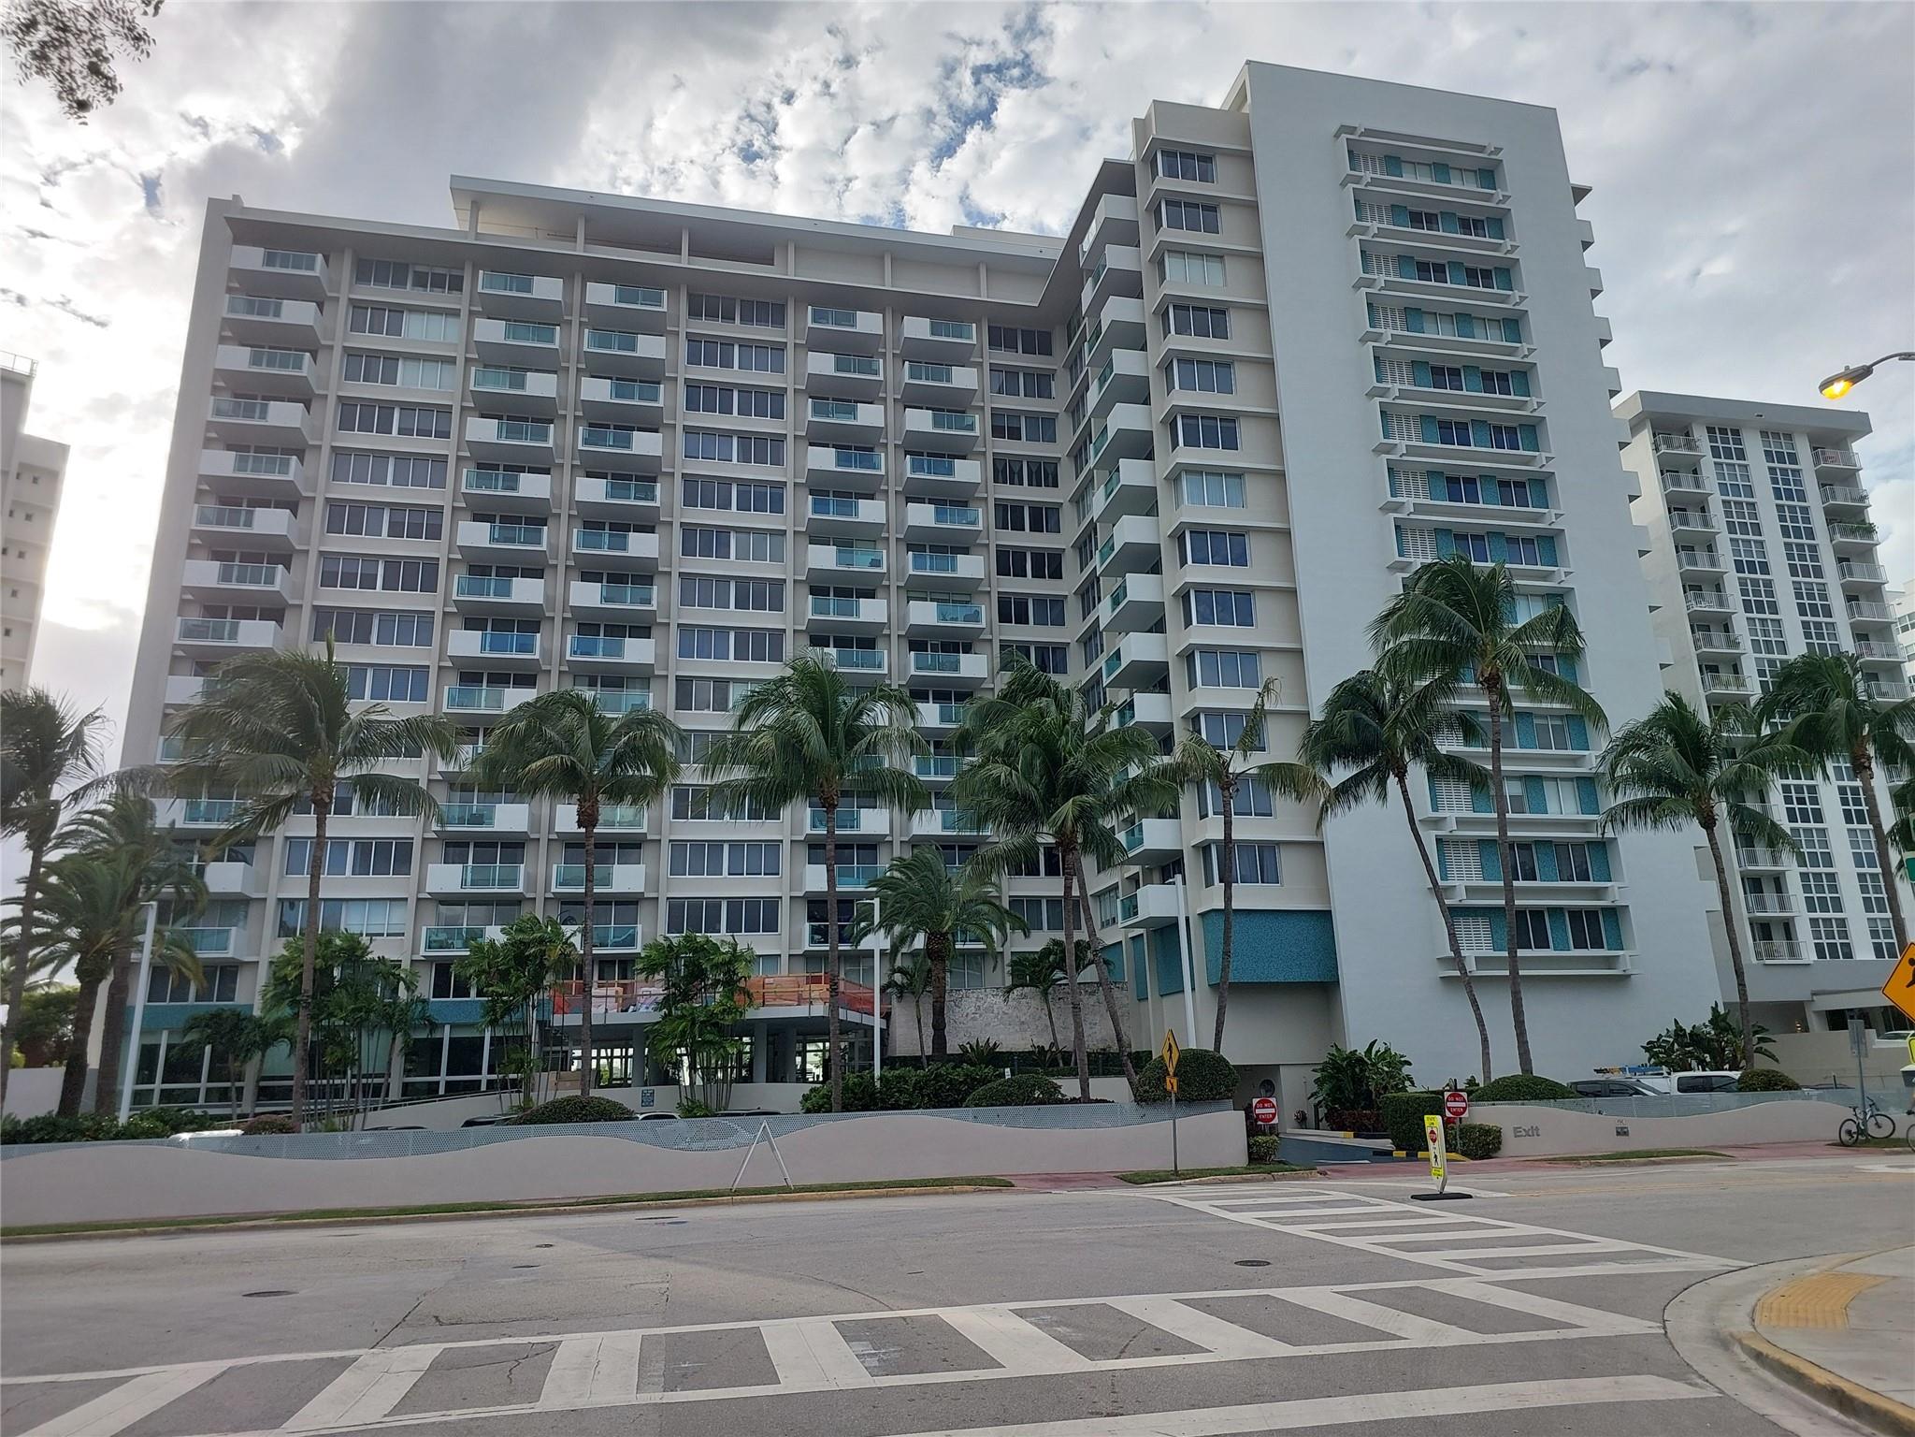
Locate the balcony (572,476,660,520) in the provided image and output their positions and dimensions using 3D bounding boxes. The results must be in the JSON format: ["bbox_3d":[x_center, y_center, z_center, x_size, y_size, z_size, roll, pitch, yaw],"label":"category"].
[{"bbox_3d":[-16.850,-10.855,63.412,3.982,1.217,1.850,2,-16,-13],"label":"balcony"}]

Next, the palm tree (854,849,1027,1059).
[{"bbox_3d":[-0.613,9.154,47.339,6.448,8.068,6.255,2,-16,-13],"label":"palm tree"}]

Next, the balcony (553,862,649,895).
[{"bbox_3d":[-16.359,7.483,58.265,4.003,1.220,1.628,2,-16,-13],"label":"balcony"}]

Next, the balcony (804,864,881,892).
[{"bbox_3d":[-5.438,7.825,60.979,3.980,1.217,1.850,2,-16,-13],"label":"balcony"}]

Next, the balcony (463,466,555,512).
[{"bbox_3d":[-21.777,-11.057,61.845,4.021,1.212,1.580,2,-16,-13],"label":"balcony"}]

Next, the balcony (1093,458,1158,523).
[{"bbox_3d":[7.622,-10.279,57.939,1.606,1.220,3.953,2,-16,-11],"label":"balcony"}]

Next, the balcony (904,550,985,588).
[{"bbox_3d":[-0.731,-7.624,66.407,3.980,1.217,1.850,2,-16,-13],"label":"balcony"}]

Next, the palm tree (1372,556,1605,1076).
[{"bbox_3d":[16.661,3.243,38.859,6.300,17.301,6.300,2,-16,-13],"label":"palm tree"}]

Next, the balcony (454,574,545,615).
[{"bbox_3d":[-21.630,-5.825,60.404,4.003,1.200,1.580,2,-16,-13],"label":"balcony"}]

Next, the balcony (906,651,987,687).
[{"bbox_3d":[-0.560,-2.413,63.320,3.914,1.220,1.614,2,-16,-13],"label":"balcony"}]

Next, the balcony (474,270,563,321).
[{"bbox_3d":[-22.104,-21.538,64.724,3.991,1.248,1.580,2,-16,-13],"label":"balcony"}]

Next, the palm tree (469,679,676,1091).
[{"bbox_3d":[-9.713,5.089,31.421,5.357,11.871,5.196,2,-16,-13],"label":"palm tree"}]

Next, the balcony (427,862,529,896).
[{"bbox_3d":[-20.974,7.139,55.740,3.943,1.220,1.614,2,-16,-13],"label":"balcony"}]

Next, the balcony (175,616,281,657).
[{"bbox_3d":[-32.773,-3.606,57.480,3.964,1.220,1.628,2,-16,-13],"label":"balcony"}]

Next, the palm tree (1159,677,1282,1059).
[{"bbox_3d":[8.055,5.275,36.093,4.276,13.125,4.062,2,-16,-13],"label":"palm tree"}]

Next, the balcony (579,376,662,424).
[{"bbox_3d":[-16.735,-15.913,63.865,3.969,1.210,1.635,2,-15,-13],"label":"balcony"}]

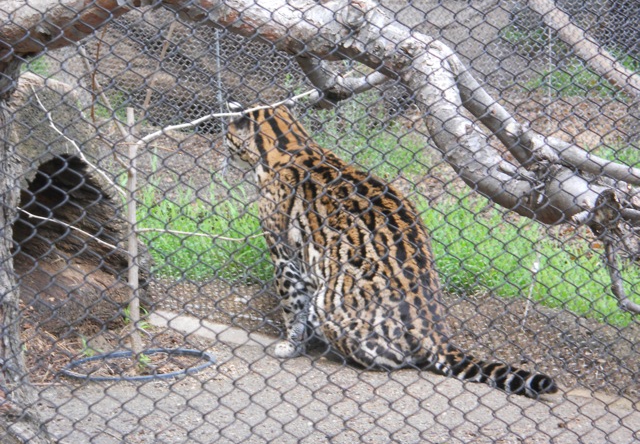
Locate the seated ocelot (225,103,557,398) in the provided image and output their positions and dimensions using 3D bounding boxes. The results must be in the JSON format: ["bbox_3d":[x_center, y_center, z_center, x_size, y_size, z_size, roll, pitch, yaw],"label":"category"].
[{"bbox_3d":[0.178,0.039,4.650,0.860,0.580,0.260,3,8,39],"label":"seated ocelot"}]

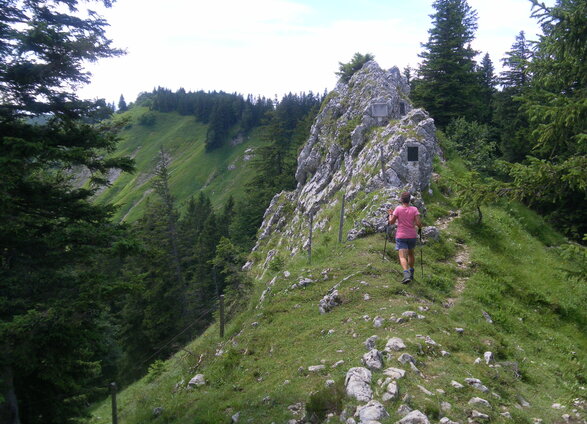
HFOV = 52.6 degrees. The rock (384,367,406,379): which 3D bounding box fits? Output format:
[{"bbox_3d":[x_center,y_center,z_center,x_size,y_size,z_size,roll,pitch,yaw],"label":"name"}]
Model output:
[{"bbox_3d":[0.992,1.574,5.800,0.205,0.090,0.150,0,2,0],"label":"rock"}]

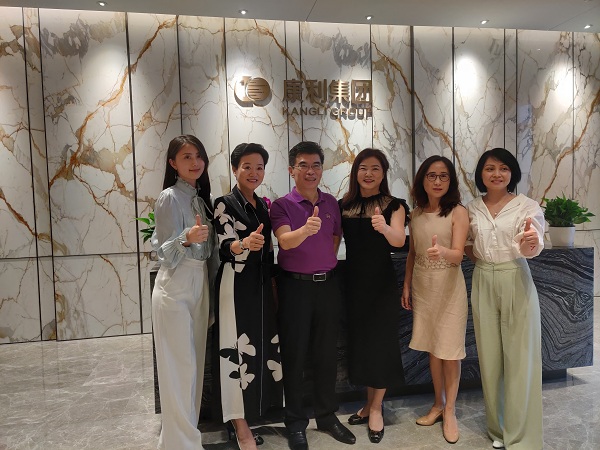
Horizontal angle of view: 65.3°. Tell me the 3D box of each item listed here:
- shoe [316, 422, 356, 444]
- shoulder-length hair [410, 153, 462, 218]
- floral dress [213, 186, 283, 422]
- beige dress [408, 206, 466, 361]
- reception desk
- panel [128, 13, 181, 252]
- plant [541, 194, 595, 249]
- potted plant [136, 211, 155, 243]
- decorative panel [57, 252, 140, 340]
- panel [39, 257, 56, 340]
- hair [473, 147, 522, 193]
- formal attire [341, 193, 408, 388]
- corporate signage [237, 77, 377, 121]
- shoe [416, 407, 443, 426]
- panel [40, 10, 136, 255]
[{"bbox_3d":[0.217,1.182,2.774,0.105,0.110,0.285,-4,4,-39],"label":"shoe"},{"bbox_3d":[0.771,-0.225,2.663,0.273,0.342,0.250,-1,3,14],"label":"shoulder-length hair"},{"bbox_3d":[-0.277,0.450,2.609,0.410,1.300,0.310,-3,3,-18],"label":"floral dress"},{"bbox_3d":[0.820,0.337,2.790,0.330,0.885,0.260,0,3,22],"label":"beige dress"},{"bbox_3d":[0.538,0.687,3.335,2.957,0.979,0.700,-2,3,-11],"label":"reception desk"},{"bbox_3d":[-1.519,-0.967,5.006,0.510,2.502,0.030,-2,3,-11],"label":"panel"},{"bbox_3d":[1.998,-0.034,3.495,0.370,0.385,0.350,0,4,30],"label":"plant"},{"bbox_3d":[-0.829,0.058,2.906,0.380,0.400,0.380,-2,3,-11],"label":"potted plant"},{"bbox_3d":[-2.140,0.751,4.970,0.852,0.869,0.030,-2,3,-11],"label":"decorative panel"},{"bbox_3d":[-2.627,0.769,4.878,0.141,0.869,0.030,-2,3,-11],"label":"panel"},{"bbox_3d":[1.064,-0.297,2.508,0.247,0.239,0.240,-1,3,20],"label":"hair"},{"bbox_3d":[0.452,0.388,2.840,0.400,1.140,0.270,-1,3,13],"label":"formal attire"},{"bbox_3d":[0.057,-1.408,5.213,1.554,0.439,0.060,-2,3,-11],"label":"corporate signage"},{"bbox_3d":[0.811,1.134,2.855,0.235,0.120,0.085,-4,4,-35],"label":"shoe"},{"bbox_3d":[-2.171,-0.934,4.844,0.832,2.505,0.040,-2,3,-11],"label":"panel"}]

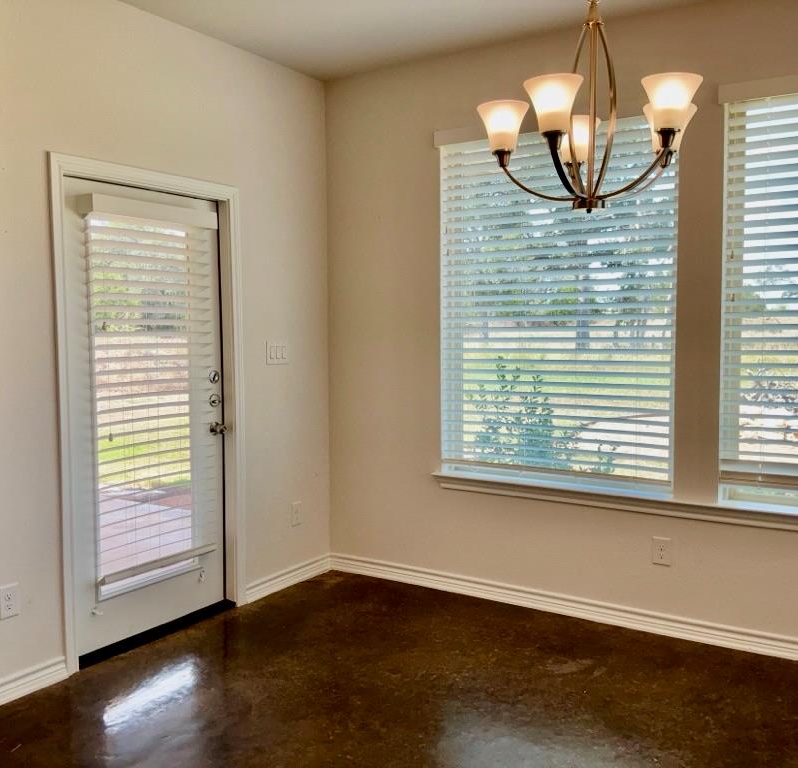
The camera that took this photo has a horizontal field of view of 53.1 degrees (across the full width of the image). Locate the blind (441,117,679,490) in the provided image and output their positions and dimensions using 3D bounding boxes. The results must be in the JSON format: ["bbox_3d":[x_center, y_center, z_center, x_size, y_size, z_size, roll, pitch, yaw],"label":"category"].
[{"bbox_3d":[0.755,-0.370,3.962,1.221,1.729,0.100,2,4,33],"label":"blind"}]

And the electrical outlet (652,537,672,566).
[{"bbox_3d":[1.218,0.778,3.701,0.080,0.126,0.012,2,4,33],"label":"electrical outlet"}]

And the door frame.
[{"bbox_3d":[-1.123,0.109,3.691,0.120,2.127,1.049,2,4,33],"label":"door frame"}]

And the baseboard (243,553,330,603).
[{"bbox_3d":[-0.597,1.074,4.472,0.016,0.094,0.718,2,4,33],"label":"baseboard"}]

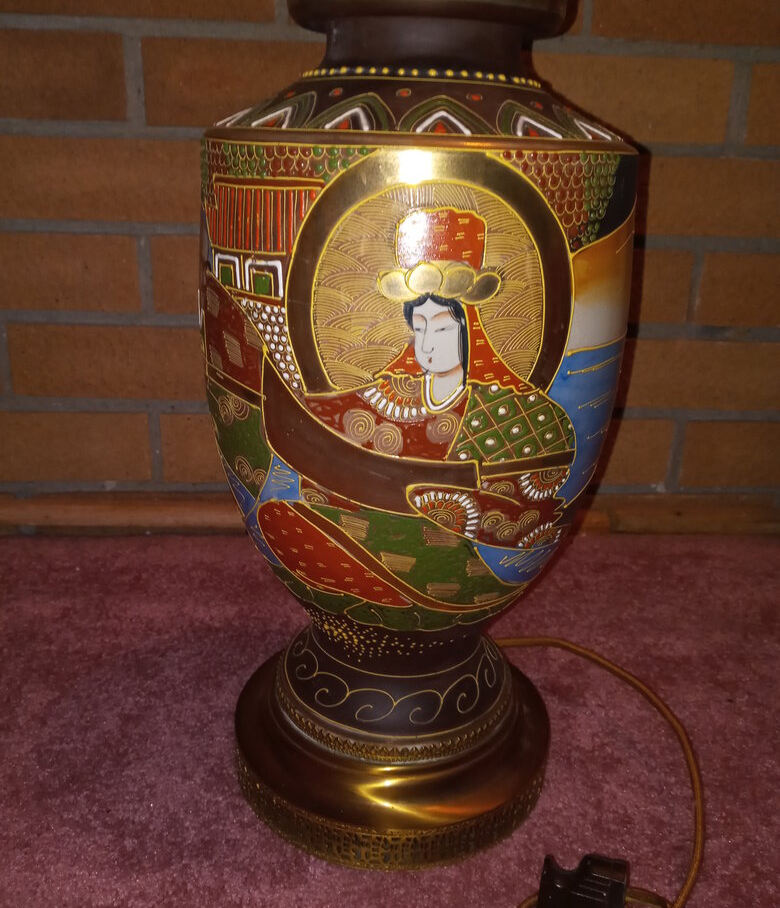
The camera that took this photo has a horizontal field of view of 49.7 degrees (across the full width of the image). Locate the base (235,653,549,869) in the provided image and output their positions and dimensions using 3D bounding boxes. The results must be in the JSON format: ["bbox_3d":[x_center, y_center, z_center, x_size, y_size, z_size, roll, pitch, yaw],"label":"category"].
[{"bbox_3d":[0.001,0.132,0.427,0.156,0.047,0.156,2,19,0],"label":"base"}]

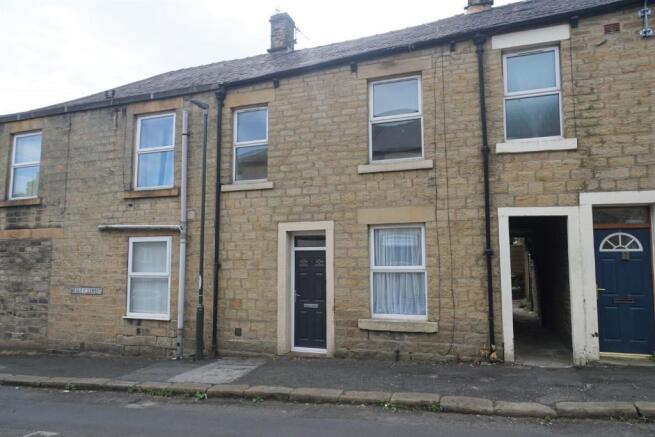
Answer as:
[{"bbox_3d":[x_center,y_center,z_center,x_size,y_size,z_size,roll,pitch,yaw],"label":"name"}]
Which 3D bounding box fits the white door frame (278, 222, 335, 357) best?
[{"bbox_3d":[-0.397,1.374,8.687,1.207,2.605,0.200,-2,-6,20],"label":"white door frame"}]

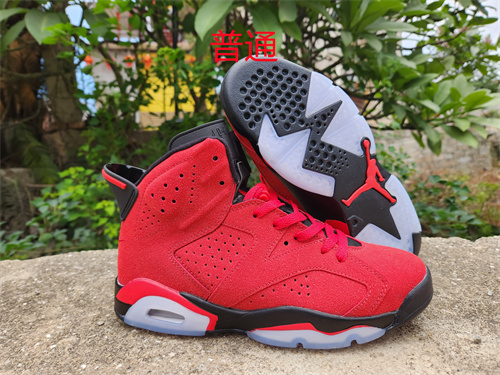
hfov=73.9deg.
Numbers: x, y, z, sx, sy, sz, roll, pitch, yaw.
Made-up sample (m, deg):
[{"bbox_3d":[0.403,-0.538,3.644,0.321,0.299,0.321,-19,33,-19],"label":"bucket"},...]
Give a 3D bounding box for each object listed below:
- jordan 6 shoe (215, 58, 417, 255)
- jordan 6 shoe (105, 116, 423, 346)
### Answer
[{"bbox_3d":[0.076,-0.027,0.455,0.112,0.308,0.187,-43,12,-8],"label":"jordan 6 shoe"},{"bbox_3d":[0.010,0.030,0.311,0.308,0.187,0.112,0,9,5],"label":"jordan 6 shoe"}]

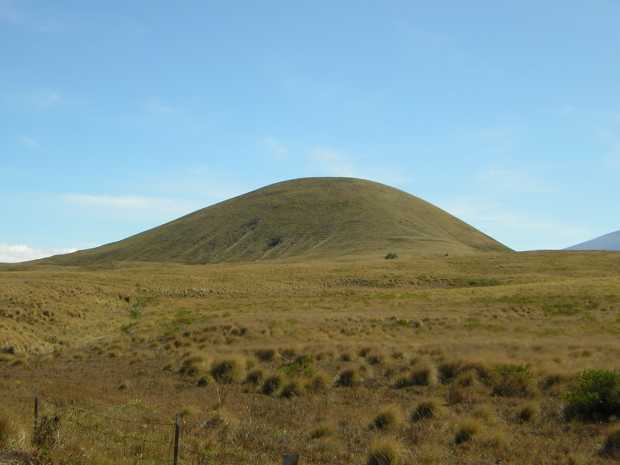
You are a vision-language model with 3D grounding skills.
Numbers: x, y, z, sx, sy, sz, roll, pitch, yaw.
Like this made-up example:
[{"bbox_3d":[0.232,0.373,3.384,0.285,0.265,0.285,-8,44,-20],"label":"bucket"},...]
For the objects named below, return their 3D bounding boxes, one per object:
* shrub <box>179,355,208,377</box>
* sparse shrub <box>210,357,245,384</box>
[{"bbox_3d":[-4.659,5.319,38.682,1.200,0.836,1.007,0,-2,0],"label":"shrub"},{"bbox_3d":[-3.088,5.166,36.208,1.273,0.996,1.066,0,-2,0],"label":"sparse shrub"}]

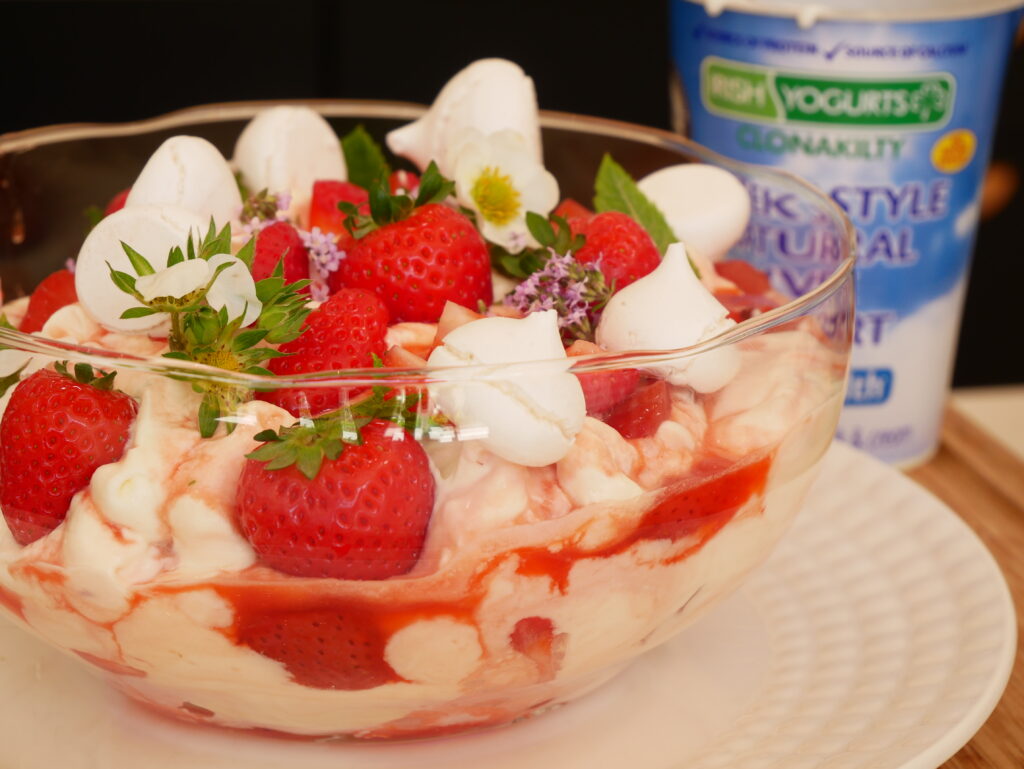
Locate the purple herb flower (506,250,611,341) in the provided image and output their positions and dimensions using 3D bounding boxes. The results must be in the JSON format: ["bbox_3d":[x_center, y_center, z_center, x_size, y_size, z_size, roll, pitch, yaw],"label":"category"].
[{"bbox_3d":[0.010,-0.019,0.515,0.022,0.019,0.018,0,19,0],"label":"purple herb flower"}]

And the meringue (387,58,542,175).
[{"bbox_3d":[-0.013,-0.072,0.655,0.041,0.036,0.036,-13,-1,-6],"label":"meringue"}]

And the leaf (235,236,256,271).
[{"bbox_3d":[-0.055,-0.027,0.487,0.004,0.007,0.003,0,19,0],"label":"leaf"}]

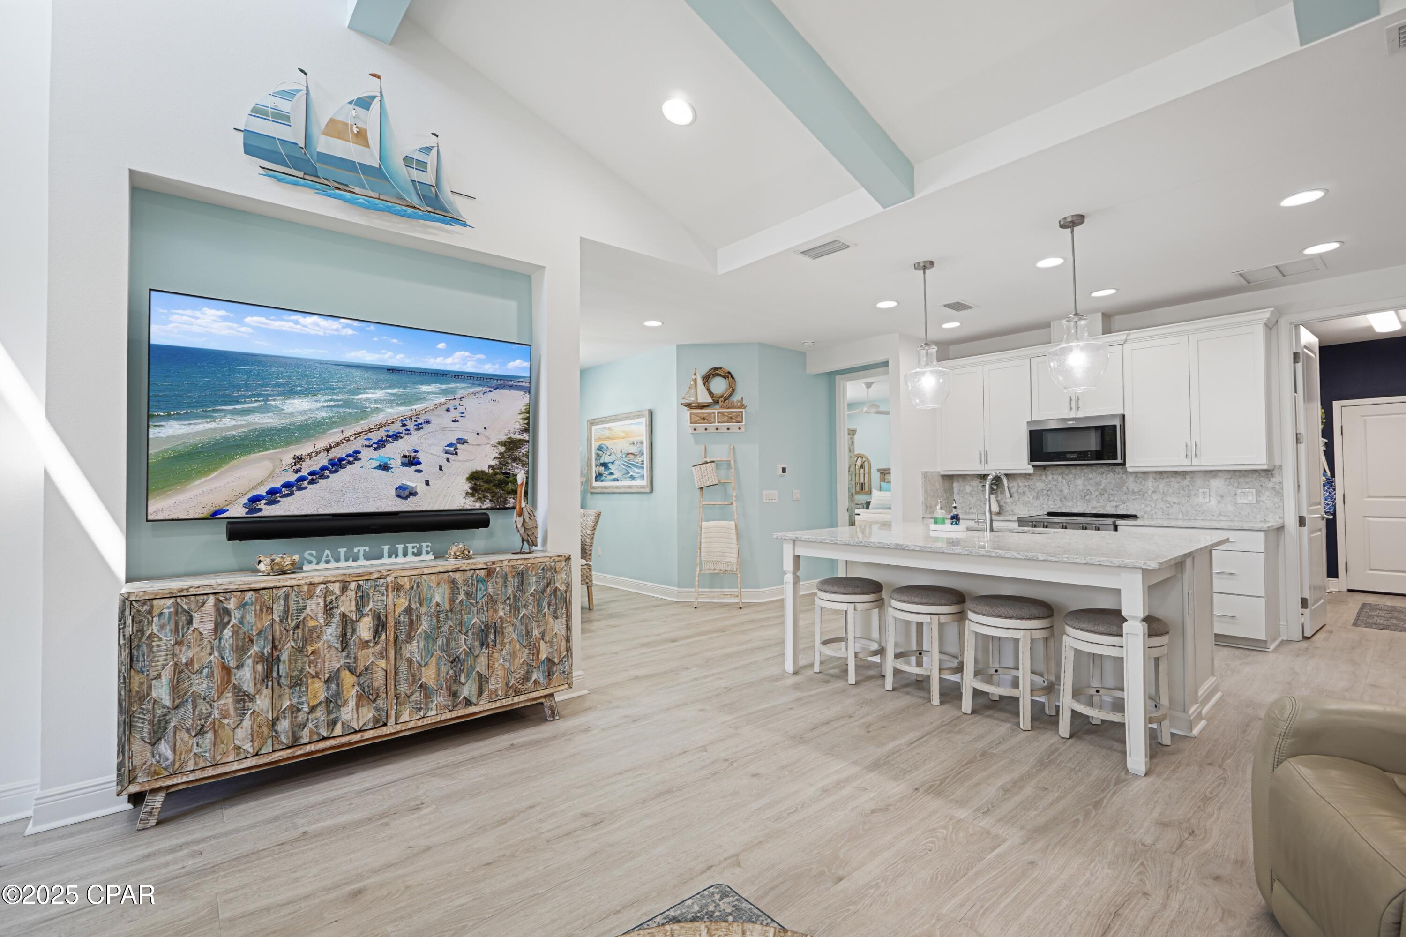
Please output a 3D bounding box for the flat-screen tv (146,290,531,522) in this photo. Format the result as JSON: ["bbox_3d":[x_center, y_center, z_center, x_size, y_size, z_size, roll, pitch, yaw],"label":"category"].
[{"bbox_3d":[-1.679,-0.253,2.975,1.660,0.962,0.050,1,-1,-39],"label":"flat-screen tv"}]

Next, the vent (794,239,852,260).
[{"bbox_3d":[0.785,-1.403,3.776,0.190,0.020,0.330,1,-2,-42],"label":"vent"}]

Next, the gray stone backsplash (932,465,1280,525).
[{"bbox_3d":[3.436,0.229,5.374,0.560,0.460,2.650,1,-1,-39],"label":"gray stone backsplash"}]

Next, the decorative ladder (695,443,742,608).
[{"bbox_3d":[0.153,0.562,5.953,0.460,1.640,0.350,0,-1,3],"label":"decorative ladder"}]

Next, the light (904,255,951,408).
[{"bbox_3d":[1.533,-0.913,4.029,0.300,0.980,0.300,1,-2,-42],"label":"light"}]

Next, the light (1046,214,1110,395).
[{"bbox_3d":[2.125,-0.935,3.347,0.300,0.980,0.300,1,-2,-42],"label":"light"}]

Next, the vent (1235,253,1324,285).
[{"bbox_3d":[4.164,-1.416,4.229,0.450,0.025,0.440,1,-2,-42],"label":"vent"}]

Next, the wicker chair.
[{"bbox_3d":[-1.379,0.897,5.818,0.600,0.980,0.480,1,-1,-39],"label":"wicker chair"}]

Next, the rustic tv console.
[{"bbox_3d":[-1.499,0.893,2.741,1.720,0.874,0.360,1,-1,-39],"label":"rustic tv console"}]

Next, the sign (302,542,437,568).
[{"bbox_3d":[-1.590,0.417,2.820,0.555,0.083,0.040,1,-1,-39],"label":"sign"}]

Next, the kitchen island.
[{"bbox_3d":[1.808,0.887,3.752,1.600,0.912,2.120,1,-2,-42],"label":"kitchen island"}]

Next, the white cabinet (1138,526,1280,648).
[{"bbox_3d":[3.967,0.901,4.708,0.630,0.900,0.880,1,-2,-42],"label":"white cabinet"}]

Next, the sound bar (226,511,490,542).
[{"bbox_3d":[-1.687,0.291,2.990,1.142,0.087,0.115,1,-2,-38],"label":"sound bar"}]

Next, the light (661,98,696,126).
[{"bbox_3d":[-0.131,-1.911,3.131,0.190,0.030,0.190,13,-12,3],"label":"light"}]

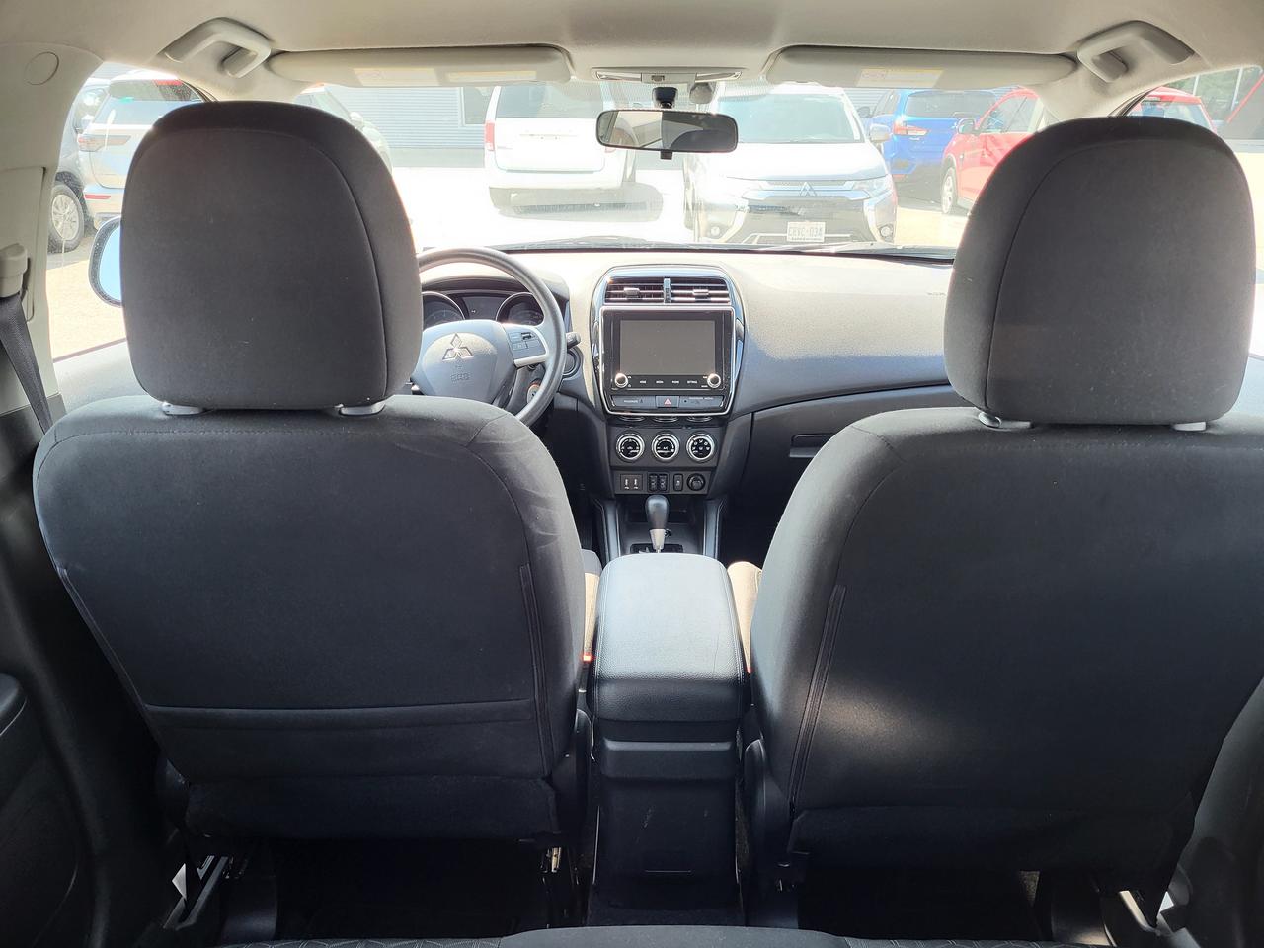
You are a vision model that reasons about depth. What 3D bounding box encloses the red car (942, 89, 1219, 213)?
[{"bbox_3d":[5.197,-3.865,11.651,1.800,1.630,4.330,-1,21,-2],"label":"red car"}]

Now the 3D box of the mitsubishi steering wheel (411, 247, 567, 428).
[{"bbox_3d":[-0.301,-0.228,1.699,0.375,0.375,0.120,1,-3,2],"label":"mitsubishi steering wheel"}]

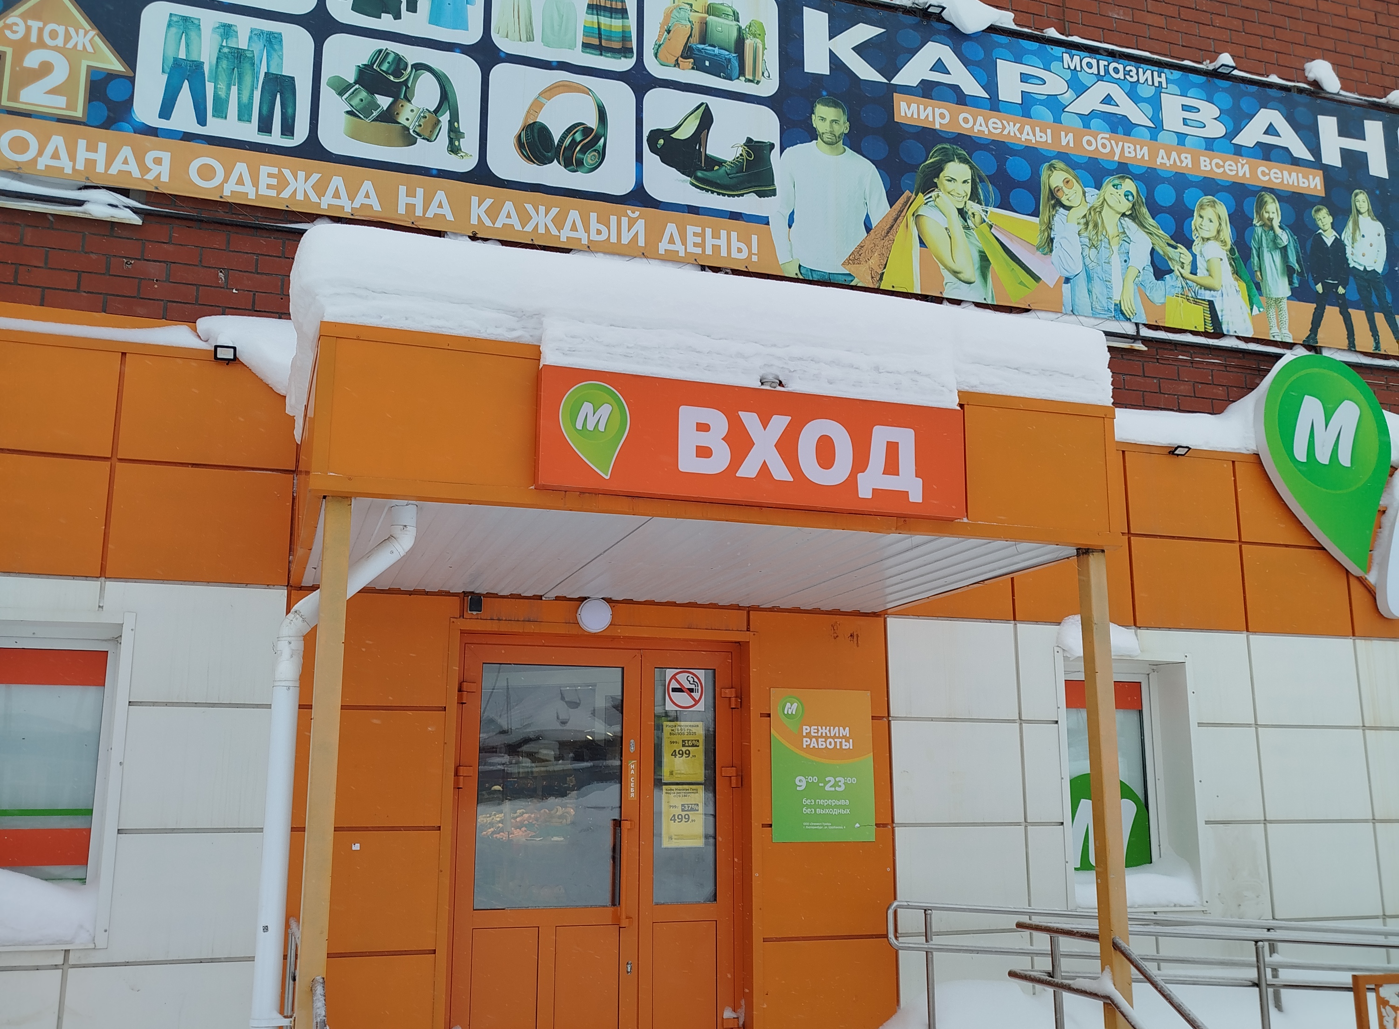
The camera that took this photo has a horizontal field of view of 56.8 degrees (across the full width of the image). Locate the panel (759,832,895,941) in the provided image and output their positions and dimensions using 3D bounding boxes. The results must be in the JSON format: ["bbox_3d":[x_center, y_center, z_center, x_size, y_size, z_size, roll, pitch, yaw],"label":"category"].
[{"bbox_3d":[0.636,1.819,6.421,0.721,0.516,0.035,4,-13,-18],"label":"panel"}]

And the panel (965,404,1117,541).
[{"bbox_3d":[1.291,-0.175,4.988,0.667,0.462,0.040,4,-13,-18],"label":"panel"}]

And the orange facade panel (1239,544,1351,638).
[{"bbox_3d":[3.580,0.459,7.754,0.770,0.523,0.030,4,-13,-18],"label":"orange facade panel"}]

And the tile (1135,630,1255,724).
[{"bbox_3d":[2.826,0.930,7.374,0.768,0.524,0.035,4,-13,-18],"label":"tile"}]

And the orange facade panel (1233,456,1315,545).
[{"bbox_3d":[3.581,-0.049,7.862,0.770,0.484,0.030,4,-13,-18],"label":"orange facade panel"}]

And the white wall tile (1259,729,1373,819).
[{"bbox_3d":[3.570,1.508,7.510,0.773,0.521,0.035,4,-13,-18],"label":"white wall tile"}]

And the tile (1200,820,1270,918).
[{"bbox_3d":[3.009,1.996,7.229,0.400,0.520,0.030,4,-13,-18],"label":"tile"}]

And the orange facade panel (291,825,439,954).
[{"bbox_3d":[-1.527,1.673,5.737,0.733,0.520,0.030,4,-13,-18],"label":"orange facade panel"}]

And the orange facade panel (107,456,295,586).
[{"bbox_3d":[-2.243,0.050,5.840,0.761,0.515,0.040,4,-13,-18],"label":"orange facade panel"}]

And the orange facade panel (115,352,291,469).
[{"bbox_3d":[-2.242,-0.461,5.948,0.761,0.491,0.040,4,-13,-18],"label":"orange facade panel"}]

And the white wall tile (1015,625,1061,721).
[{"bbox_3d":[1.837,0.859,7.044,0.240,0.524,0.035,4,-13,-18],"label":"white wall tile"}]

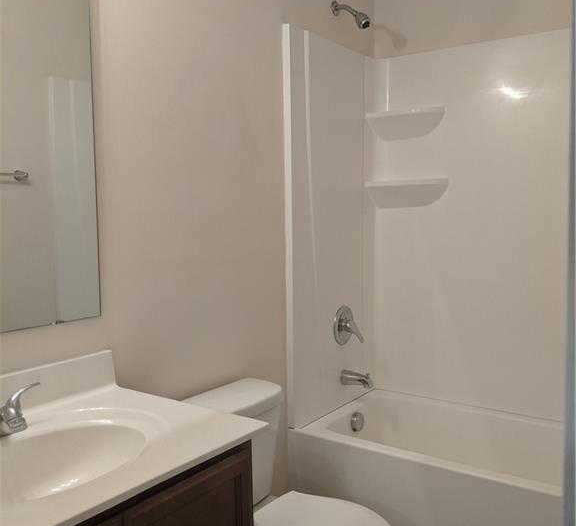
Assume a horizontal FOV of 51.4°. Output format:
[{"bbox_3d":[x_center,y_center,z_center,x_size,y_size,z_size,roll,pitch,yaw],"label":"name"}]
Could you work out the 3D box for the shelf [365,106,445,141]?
[{"bbox_3d":[0.515,-0.609,2.642,0.347,0.122,0.115,3,6,36],"label":"shelf"}]

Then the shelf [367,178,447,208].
[{"bbox_3d":[0.522,-0.305,2.665,0.357,0.122,0.115,3,6,36],"label":"shelf"}]

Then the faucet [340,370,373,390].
[{"bbox_3d":[0.305,0.509,2.604,0.150,0.072,0.062,3,6,36],"label":"faucet"}]

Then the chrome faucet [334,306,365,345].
[{"bbox_3d":[0.286,0.276,2.594,0.108,0.180,0.178,3,6,36],"label":"chrome faucet"}]

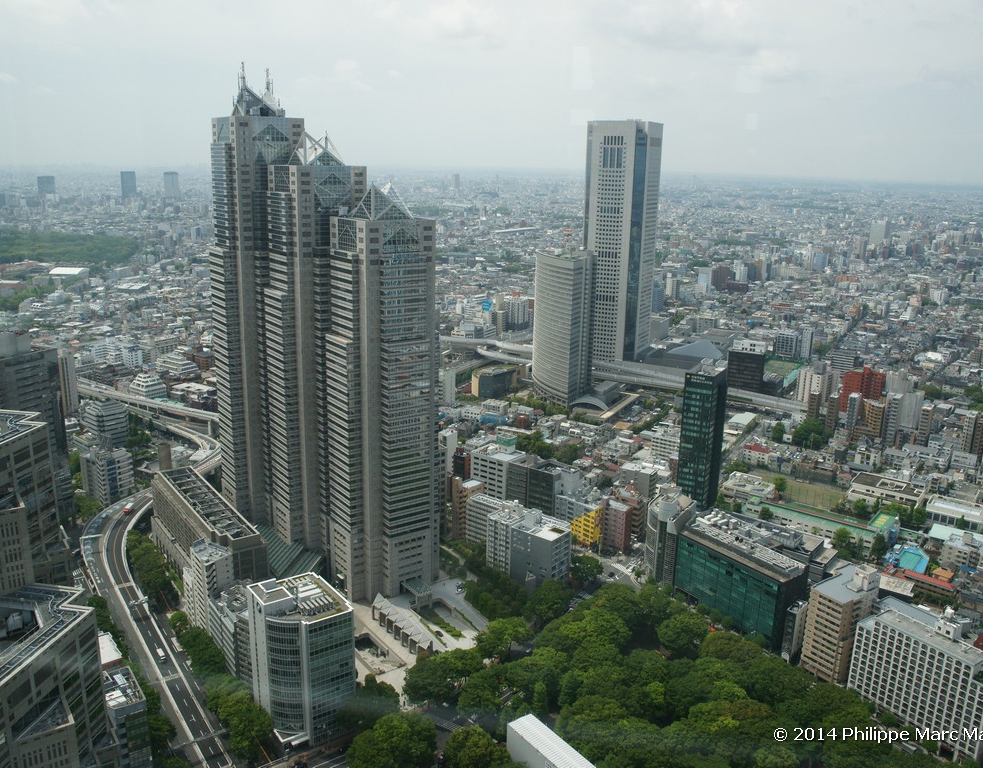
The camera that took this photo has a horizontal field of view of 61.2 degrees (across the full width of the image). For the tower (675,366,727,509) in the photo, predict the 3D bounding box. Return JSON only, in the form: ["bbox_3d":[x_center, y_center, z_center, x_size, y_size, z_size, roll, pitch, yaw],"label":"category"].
[{"bbox_3d":[124.880,32.060,497.510,16.400,86.000,31.000,9,16,27],"label":"tower"}]

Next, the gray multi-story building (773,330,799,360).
[{"bbox_3d":[335.330,-45.270,940.400,18.700,24.300,13.000,13,19,37],"label":"gray multi-story building"}]

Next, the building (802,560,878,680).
[{"bbox_3d":[148.840,100.070,352.770,31.600,41.600,15.200,-10,19,-37],"label":"building"}]

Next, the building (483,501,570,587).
[{"bbox_3d":[18.340,82.450,423.830,40.700,29.500,16.800,13,19,37],"label":"building"}]

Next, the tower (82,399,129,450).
[{"bbox_3d":[-272.260,30.740,588.500,31.200,32.200,19.000,14,20,40],"label":"tower"}]

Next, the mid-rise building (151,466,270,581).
[{"bbox_3d":[-145.460,72.670,418.020,24.500,31.000,107.000,-10,18,-36],"label":"mid-rise building"}]

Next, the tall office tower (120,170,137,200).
[{"bbox_3d":[-1587.070,-861.130,3639.000,56.000,130.000,38.000,-4,16,-18],"label":"tall office tower"}]

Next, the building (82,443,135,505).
[{"bbox_3d":[-223.110,52.850,485.110,22.600,32.500,17.000,9,16,27],"label":"building"}]

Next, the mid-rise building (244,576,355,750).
[{"bbox_3d":[-70.200,100.670,309.020,25.200,49.500,33.900,-10,19,-36],"label":"mid-rise building"}]

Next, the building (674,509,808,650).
[{"bbox_3d":[117.170,91.260,389.380,24.500,38.500,56.400,-10,19,-36],"label":"building"}]

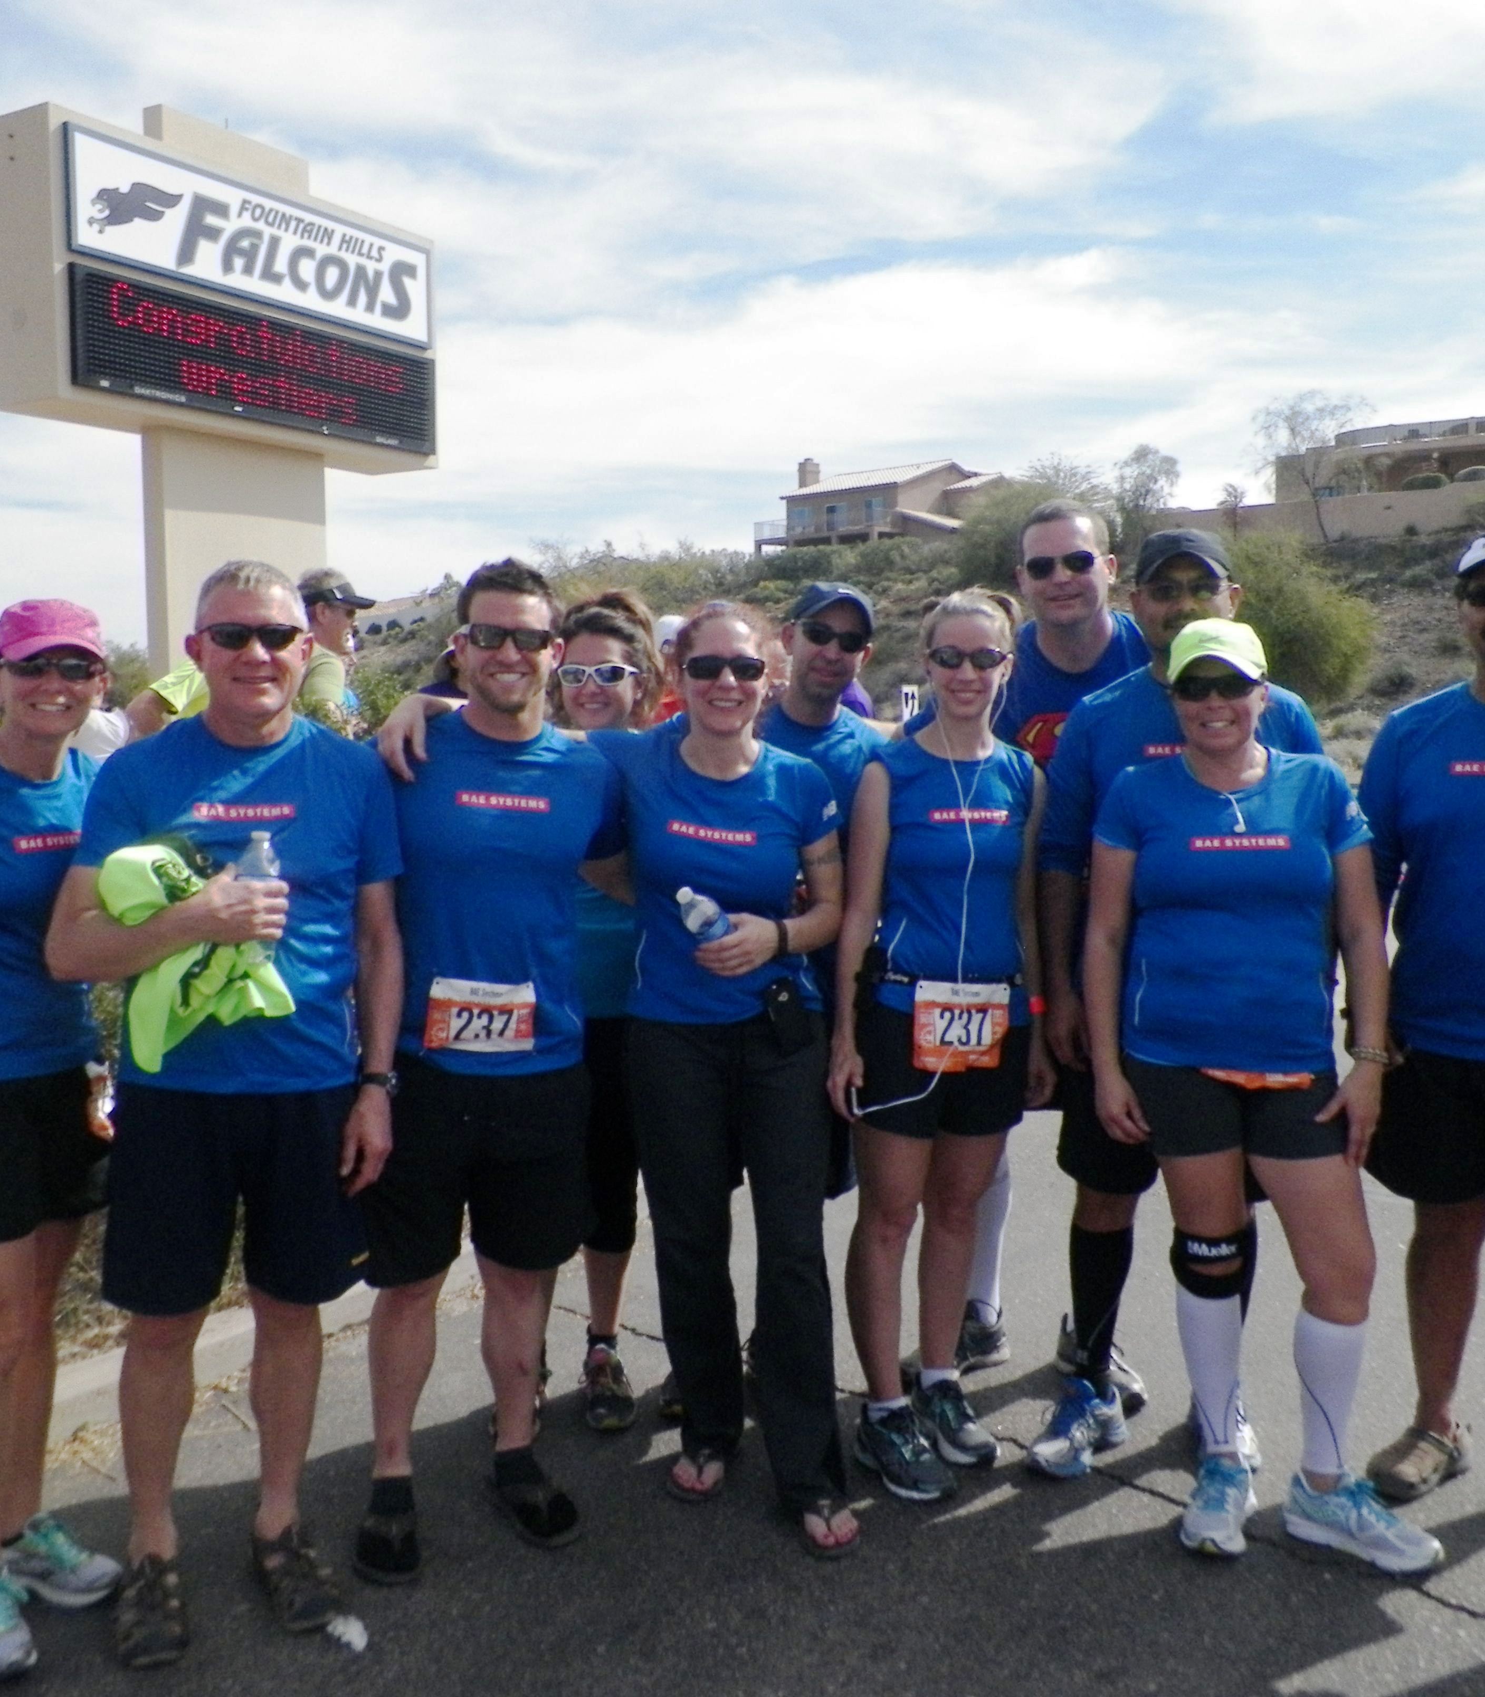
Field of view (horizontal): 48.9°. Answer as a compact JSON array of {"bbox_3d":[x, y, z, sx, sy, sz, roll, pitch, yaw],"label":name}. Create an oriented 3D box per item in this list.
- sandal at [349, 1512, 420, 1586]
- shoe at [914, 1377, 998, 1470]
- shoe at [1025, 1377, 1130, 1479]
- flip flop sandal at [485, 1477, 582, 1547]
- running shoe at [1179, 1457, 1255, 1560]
[{"bbox_3d":[-0.619,1.187,2.867,0.110,0.080,0.280,-1,5,-5],"label":"sandal"},{"bbox_3d":[0.426,1.137,3.270,0.100,0.120,0.272,-3,6,-30],"label":"shoe"},{"bbox_3d":[0.657,1.114,3.190,0.110,0.125,0.290,4,7,43],"label":"shoe"},{"bbox_3d":[-0.381,1.195,2.980,0.110,0.060,0.275,-3,6,-34],"label":"flip flop sandal"},{"bbox_3d":[0.862,1.156,2.940,0.100,0.105,0.270,2,6,23],"label":"running shoe"}]

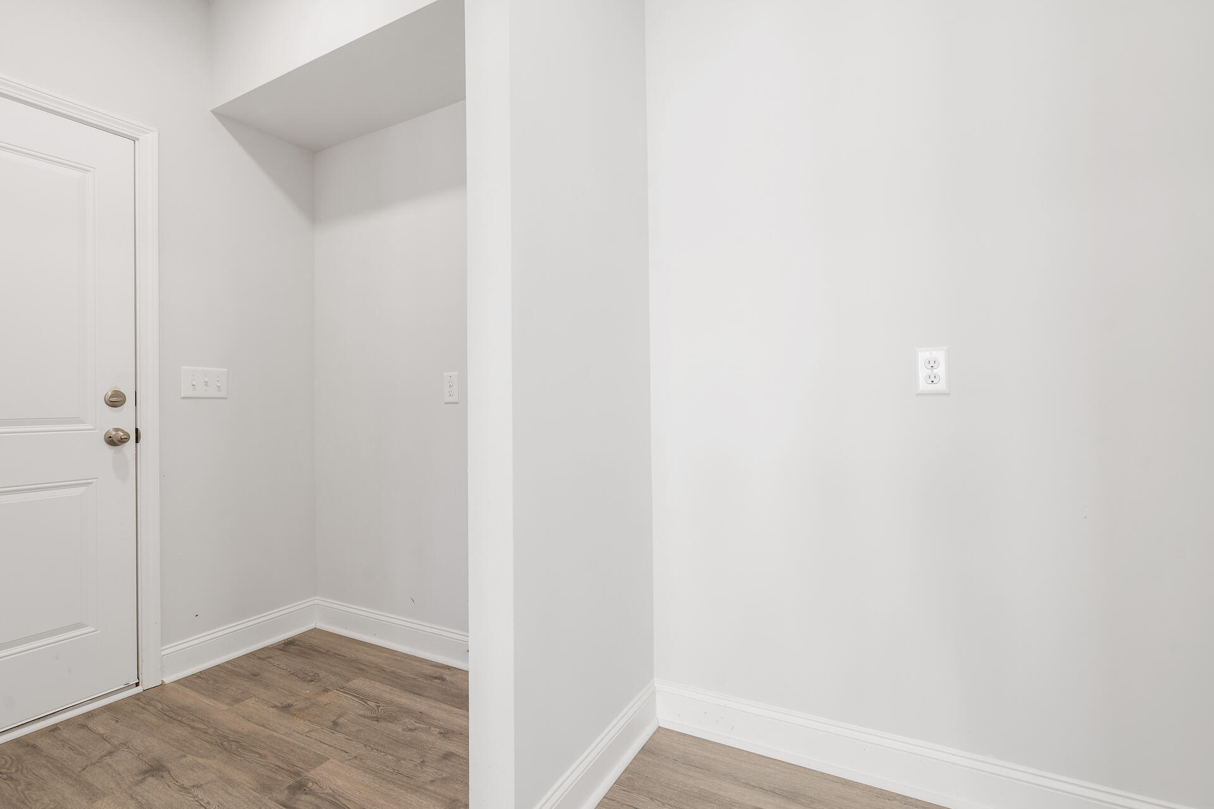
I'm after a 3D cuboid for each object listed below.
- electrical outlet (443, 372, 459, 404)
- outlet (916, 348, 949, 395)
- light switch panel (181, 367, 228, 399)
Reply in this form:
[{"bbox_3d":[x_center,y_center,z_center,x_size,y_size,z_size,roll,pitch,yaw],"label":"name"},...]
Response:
[{"bbox_3d":[-0.638,-0.066,2.204,0.079,0.124,0.010,-1,-1,28],"label":"electrical outlet"},{"bbox_3d":[0.855,-0.087,1.415,0.079,0.124,0.010,-1,-1,28],"label":"outlet"},{"bbox_3d":[-1.635,-0.086,2.205,0.018,0.124,0.172,-1,-1,28],"label":"light switch panel"}]

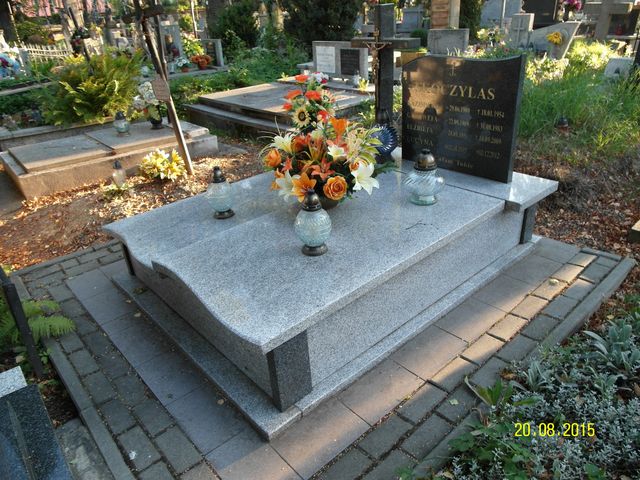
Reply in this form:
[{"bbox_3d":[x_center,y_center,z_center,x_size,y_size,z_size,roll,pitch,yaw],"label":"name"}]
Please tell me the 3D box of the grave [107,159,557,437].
[{"bbox_3d":[0.067,-0.047,2.468,1.960,0.410,1.510,-25,34,-35],"label":"grave"}]

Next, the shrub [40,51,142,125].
[{"bbox_3d":[-3.103,-2.035,6.000,1.220,0.980,1.050,-16,29,-22],"label":"shrub"}]

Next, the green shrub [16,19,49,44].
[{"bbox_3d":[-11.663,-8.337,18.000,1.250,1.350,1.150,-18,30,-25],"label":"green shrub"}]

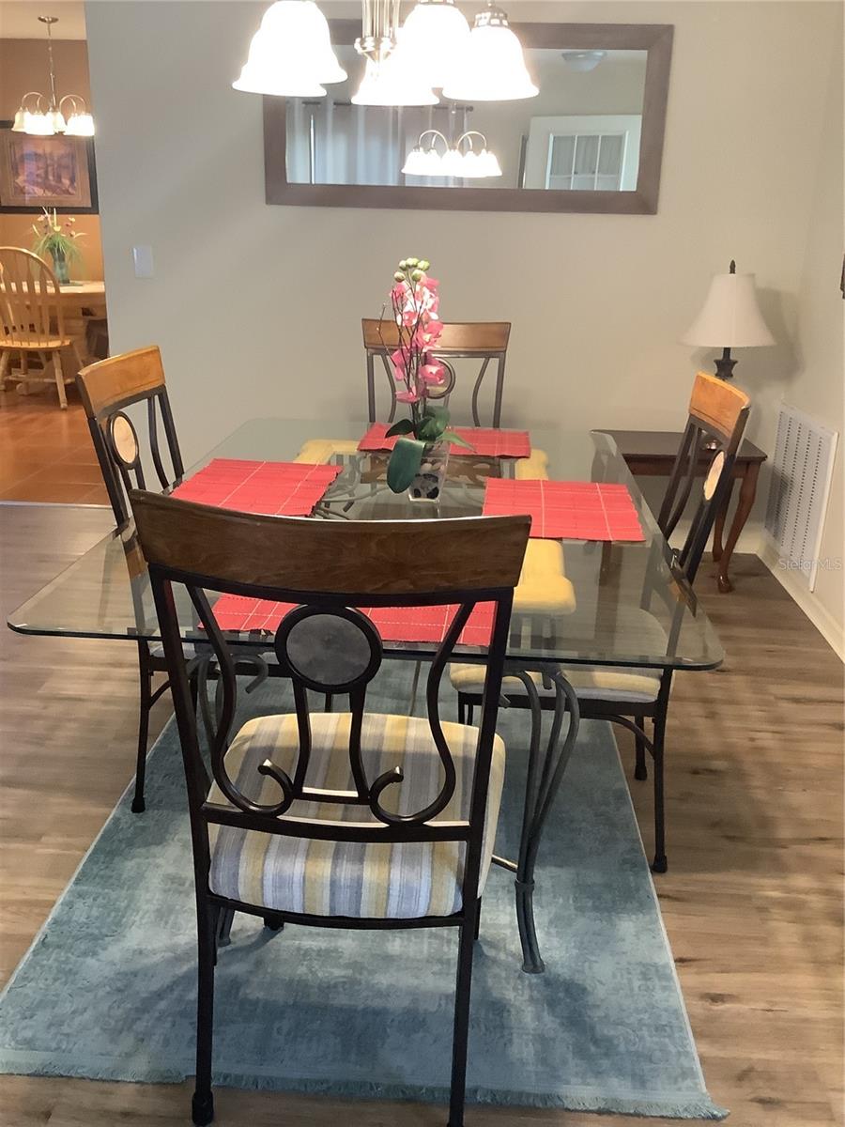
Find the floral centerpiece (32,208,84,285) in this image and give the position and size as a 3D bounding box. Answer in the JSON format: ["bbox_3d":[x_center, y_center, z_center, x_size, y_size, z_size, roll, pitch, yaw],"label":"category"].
[{"bbox_3d":[-2.586,-2.254,7.192,0.380,0.520,0.360,2,19,3],"label":"floral centerpiece"}]

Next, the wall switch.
[{"bbox_3d":[-1.113,-1.202,4.031,0.073,0.116,0.011,2,19,3],"label":"wall switch"}]

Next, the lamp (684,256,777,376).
[{"bbox_3d":[1.120,-0.770,3.738,0.335,0.675,0.335,2,19,3],"label":"lamp"}]

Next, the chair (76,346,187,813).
[{"bbox_3d":[-0.434,0.040,2.377,0.550,1.015,0.470,3,19,3],"label":"chair"}]

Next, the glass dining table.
[{"bbox_3d":[-0.055,0.213,2.309,1.035,0.750,1.590,3,19,3],"label":"glass dining table"}]

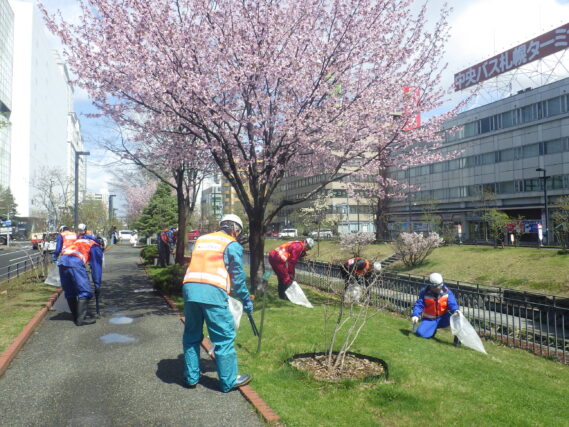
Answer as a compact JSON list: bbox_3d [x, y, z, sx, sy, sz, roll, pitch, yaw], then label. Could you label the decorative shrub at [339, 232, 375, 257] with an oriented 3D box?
[{"bbox_3d":[3.832,1.677,24.500,1.850,1.250,1.650,0,-2,9],"label":"decorative shrub"}]

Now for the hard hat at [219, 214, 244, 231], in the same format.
[{"bbox_3d":[-0.524,0.089,4.550,0.220,0.160,0.270,-1,-24,41],"label":"hard hat"}]

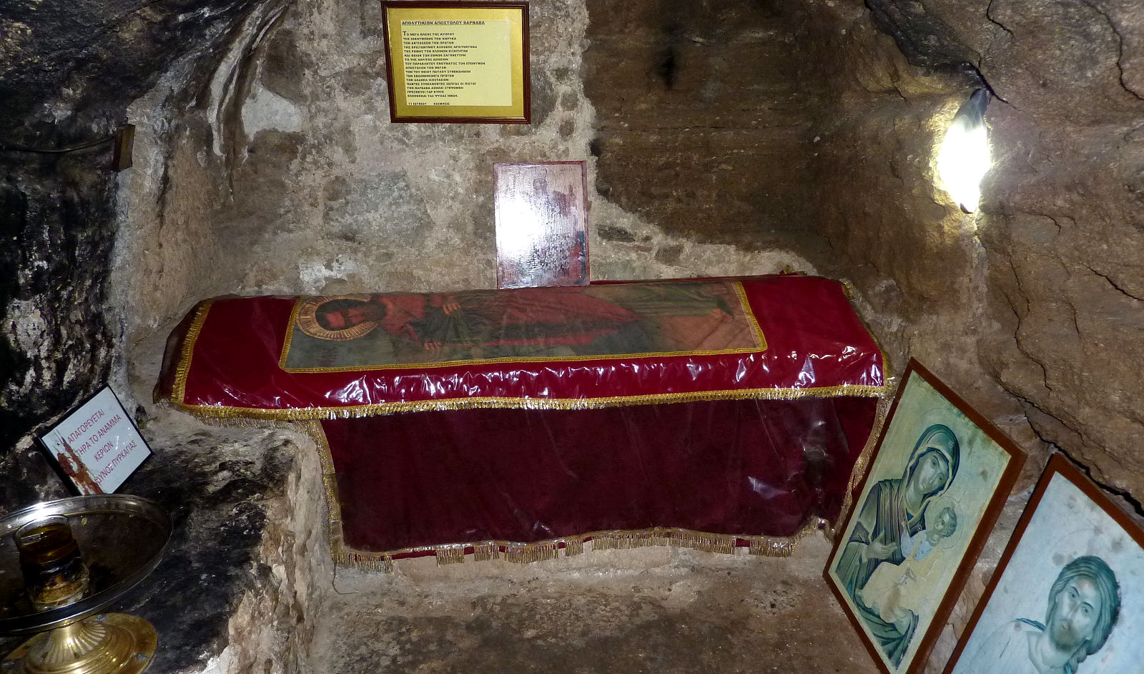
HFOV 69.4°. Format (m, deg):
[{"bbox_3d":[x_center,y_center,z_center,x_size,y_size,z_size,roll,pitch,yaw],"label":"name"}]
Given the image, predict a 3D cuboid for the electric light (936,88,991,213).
[{"bbox_3d":[0.884,-0.419,1.858,0.100,0.260,0.095,20,30,39],"label":"electric light"}]

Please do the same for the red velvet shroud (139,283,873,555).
[{"bbox_3d":[-0.111,0.233,2.469,1.930,0.740,0.490,-2,23,-5],"label":"red velvet shroud"}]

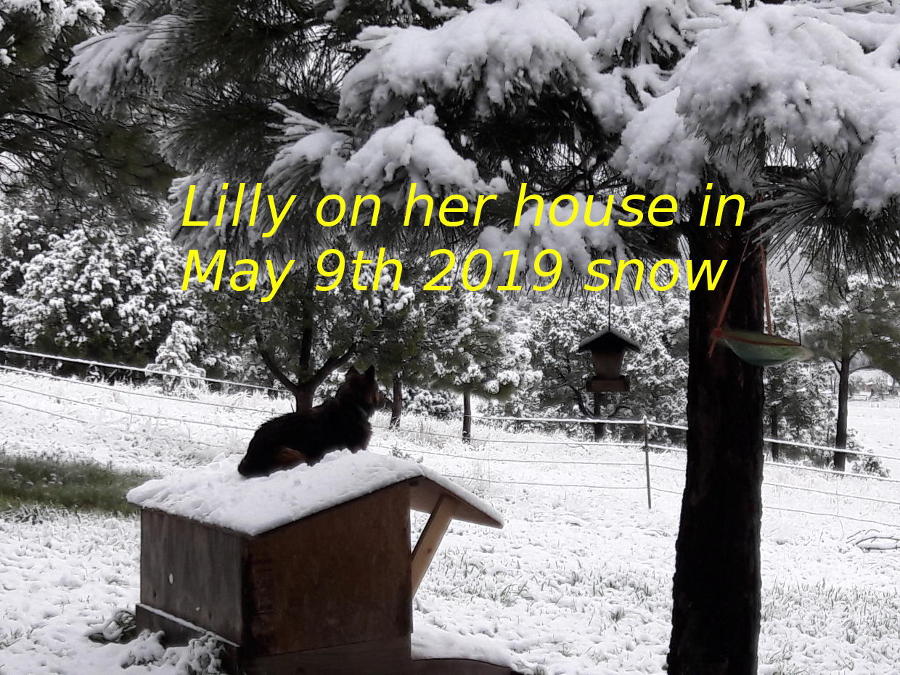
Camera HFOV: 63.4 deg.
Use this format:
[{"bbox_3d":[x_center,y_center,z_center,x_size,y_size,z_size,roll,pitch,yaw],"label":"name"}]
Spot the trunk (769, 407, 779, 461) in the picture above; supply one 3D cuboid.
[{"bbox_3d":[8.460,2.520,19.000,0.190,1.550,0.190,0,2,0],"label":"trunk"}]

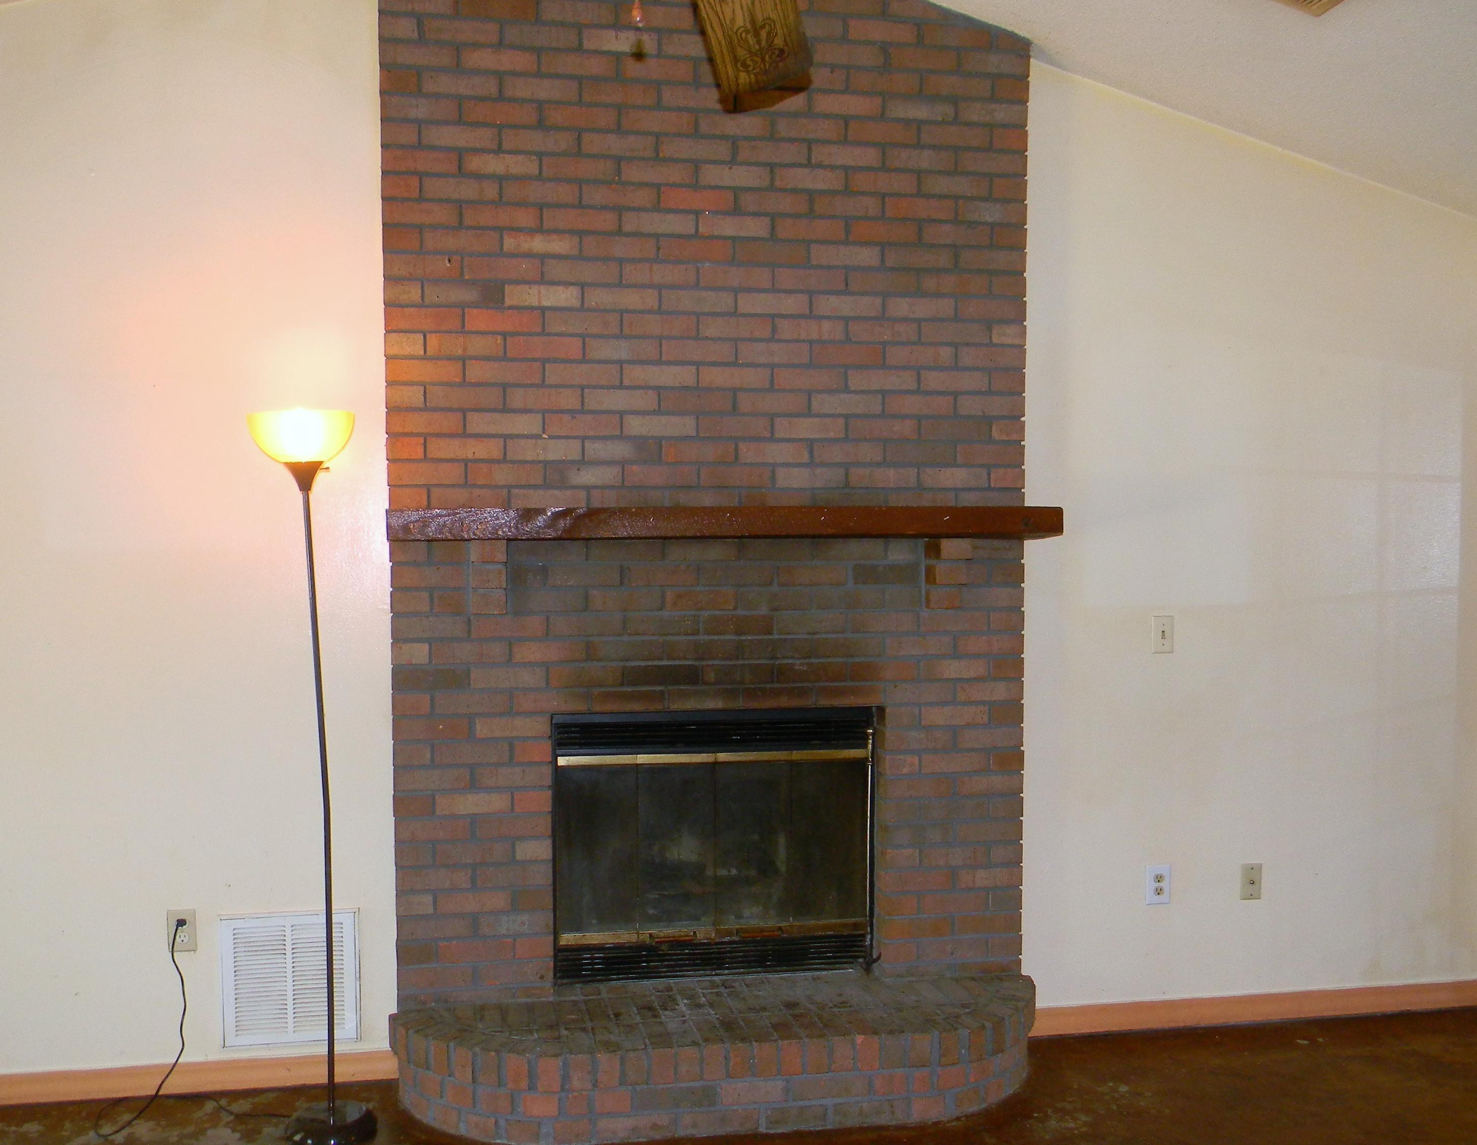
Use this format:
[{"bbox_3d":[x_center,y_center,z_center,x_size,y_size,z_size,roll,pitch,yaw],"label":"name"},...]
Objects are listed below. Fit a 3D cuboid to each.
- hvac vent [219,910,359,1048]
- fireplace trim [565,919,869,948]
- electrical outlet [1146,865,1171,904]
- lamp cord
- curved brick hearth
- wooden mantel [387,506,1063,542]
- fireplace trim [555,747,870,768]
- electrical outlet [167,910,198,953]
[{"bbox_3d":[-1.222,1.114,3.372,0.363,0.367,0.020,0,3,-9],"label":"hvac vent"},{"bbox_3d":[-0.062,1.037,3.539,0.903,0.036,0.030,0,3,-9],"label":"fireplace trim"},{"bbox_3d":[1.280,0.952,3.759,0.078,0.121,0.010,0,3,-9],"label":"electrical outlet"},{"bbox_3d":[-1.426,1.176,3.250,0.500,0.497,0.210,0,3,-9],"label":"lamp cord"},{"bbox_3d":[-0.032,1.305,3.334,1.788,0.234,0.420,0,3,-9],"label":"curved brick hearth"},{"bbox_3d":[-0.013,-0.134,3.308,1.777,0.082,0.200,0,3,-9],"label":"wooden mantel"},{"bbox_3d":[-0.061,0.528,3.514,0.902,0.028,0.022,0,3,-9],"label":"fireplace trim"},{"bbox_3d":[-1.497,0.966,3.324,0.072,0.114,0.010,0,3,-9],"label":"electrical outlet"}]

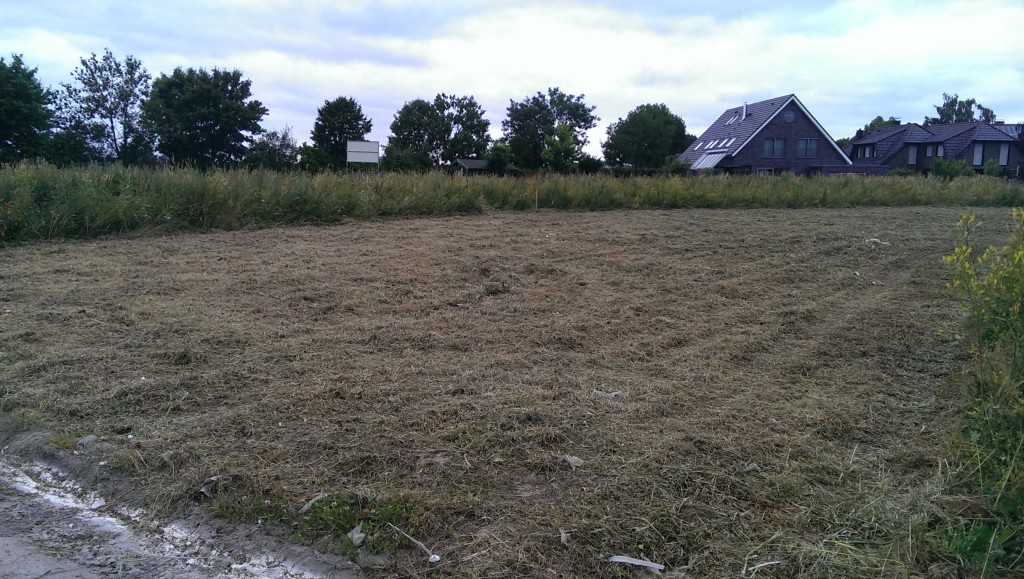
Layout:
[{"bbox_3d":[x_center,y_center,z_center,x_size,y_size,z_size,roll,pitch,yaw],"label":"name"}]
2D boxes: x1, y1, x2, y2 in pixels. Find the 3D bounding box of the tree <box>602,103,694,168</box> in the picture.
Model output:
[{"bbox_3d":[12.901,-13.416,72.819,8.560,8.360,7.800,0,8,0],"label":"tree"}]

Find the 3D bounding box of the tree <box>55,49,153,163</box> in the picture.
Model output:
[{"bbox_3d":[-31.850,-12.785,58.760,6.750,11.240,6.410,-4,10,-28],"label":"tree"}]

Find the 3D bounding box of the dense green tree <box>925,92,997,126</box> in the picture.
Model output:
[{"bbox_3d":[57.362,-19.149,98.253,9.360,12.230,9.360,0,8,0],"label":"dense green tree"}]

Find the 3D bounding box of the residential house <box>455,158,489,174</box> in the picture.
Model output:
[{"bbox_3d":[-2.343,-9.769,66.284,5.300,3.060,3.800,-3,9,-20],"label":"residential house"}]

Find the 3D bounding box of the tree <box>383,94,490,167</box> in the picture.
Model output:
[{"bbox_3d":[-7.244,-14.269,74.715,10.470,9.490,8.500,0,8,0],"label":"tree"}]

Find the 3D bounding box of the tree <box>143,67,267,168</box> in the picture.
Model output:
[{"bbox_3d":[-23.176,-11.698,56.899,8.680,9.630,8.240,-3,9,-22],"label":"tree"}]

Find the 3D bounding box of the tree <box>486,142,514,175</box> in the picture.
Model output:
[{"bbox_3d":[-0.921,-9.605,61.254,2.260,4.210,2.260,0,8,0],"label":"tree"}]

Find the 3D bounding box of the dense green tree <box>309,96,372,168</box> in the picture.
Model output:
[{"bbox_3d":[-15.110,-12.600,66.875,5.430,8.490,5.160,-2,9,-12],"label":"dense green tree"}]

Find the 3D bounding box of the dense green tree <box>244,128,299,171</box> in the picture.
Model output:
[{"bbox_3d":[-21.674,-11.648,69.038,4.910,5.970,4.600,0,8,0],"label":"dense green tree"}]

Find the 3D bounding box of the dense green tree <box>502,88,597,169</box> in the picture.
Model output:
[{"bbox_3d":[3.702,-14.237,72.697,9.220,10.020,8.760,0,8,3],"label":"dense green tree"}]

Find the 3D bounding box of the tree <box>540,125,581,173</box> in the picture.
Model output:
[{"bbox_3d":[4.076,-10.701,63.113,3.490,5.840,3.490,0,8,0],"label":"tree"}]

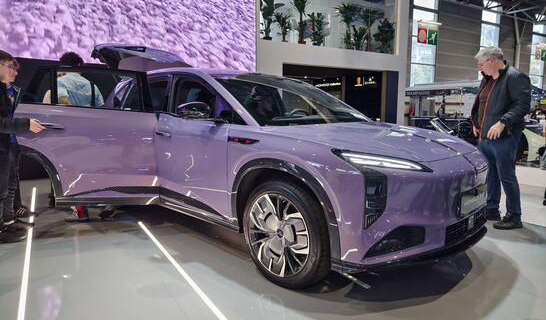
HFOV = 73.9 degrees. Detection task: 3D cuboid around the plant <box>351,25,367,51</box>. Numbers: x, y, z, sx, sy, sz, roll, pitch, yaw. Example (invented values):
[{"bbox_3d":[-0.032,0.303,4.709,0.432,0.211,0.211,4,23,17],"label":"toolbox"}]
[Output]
[{"bbox_3d":[2.477,-3.498,10.564,0.450,0.774,0.427,0,8,0],"label":"plant"}]

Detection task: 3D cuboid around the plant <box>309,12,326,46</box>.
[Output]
[{"bbox_3d":[1.194,-3.509,9.793,0.468,0.928,0.445,0,8,0],"label":"plant"}]

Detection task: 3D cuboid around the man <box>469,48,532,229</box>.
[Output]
[{"bbox_3d":[2.287,-0.213,3.602,0.460,1.775,0.560,-1,8,-6],"label":"man"}]

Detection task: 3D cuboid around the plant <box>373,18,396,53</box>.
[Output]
[{"bbox_3d":[3.342,-3.751,11.048,0.645,1.097,0.613,-5,9,-30],"label":"plant"}]

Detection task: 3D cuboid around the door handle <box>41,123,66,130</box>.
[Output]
[{"bbox_3d":[-1.961,-0.297,3.220,0.225,0.035,0.045,-2,8,-15],"label":"door handle"}]

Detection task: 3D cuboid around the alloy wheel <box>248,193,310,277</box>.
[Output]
[{"bbox_3d":[0.086,0.485,2.422,0.555,0.555,0.200,7,11,44],"label":"alloy wheel"}]

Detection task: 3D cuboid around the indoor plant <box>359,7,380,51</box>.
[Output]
[{"bbox_3d":[2.849,-3.842,10.799,0.630,1.300,0.598,-5,9,-30],"label":"indoor plant"}]

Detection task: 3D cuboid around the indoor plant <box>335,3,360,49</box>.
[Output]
[{"bbox_3d":[2.110,-3.772,10.366,0.714,1.305,0.679,0,8,0],"label":"indoor plant"}]

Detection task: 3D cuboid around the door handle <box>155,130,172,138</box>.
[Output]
[{"bbox_3d":[-0.977,-0.228,3.243,0.250,0.035,0.040,7,11,44],"label":"door handle"}]

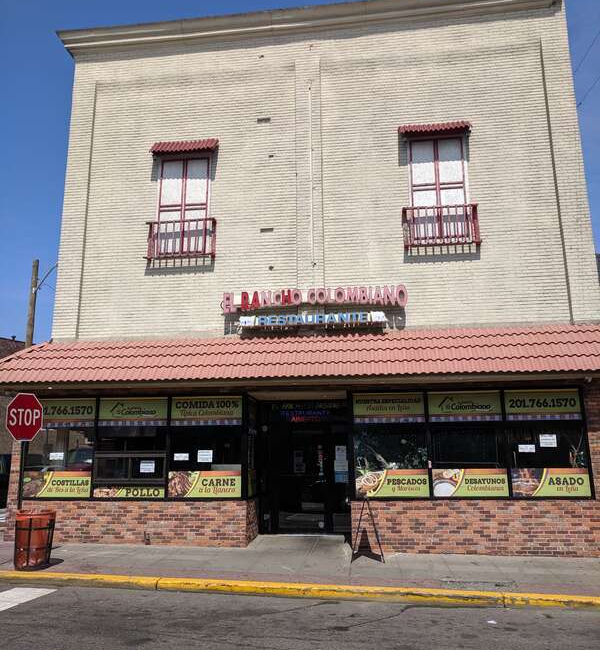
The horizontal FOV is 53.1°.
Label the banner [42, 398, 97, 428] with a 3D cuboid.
[{"bbox_3d":[-4.810,1.786,12.215,1.426,0.569,0.030,-2,-13,8],"label":"banner"}]

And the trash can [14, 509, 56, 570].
[{"bbox_3d":[-4.090,3.268,9.201,0.554,0.802,0.554,0,-13,0],"label":"trash can"}]

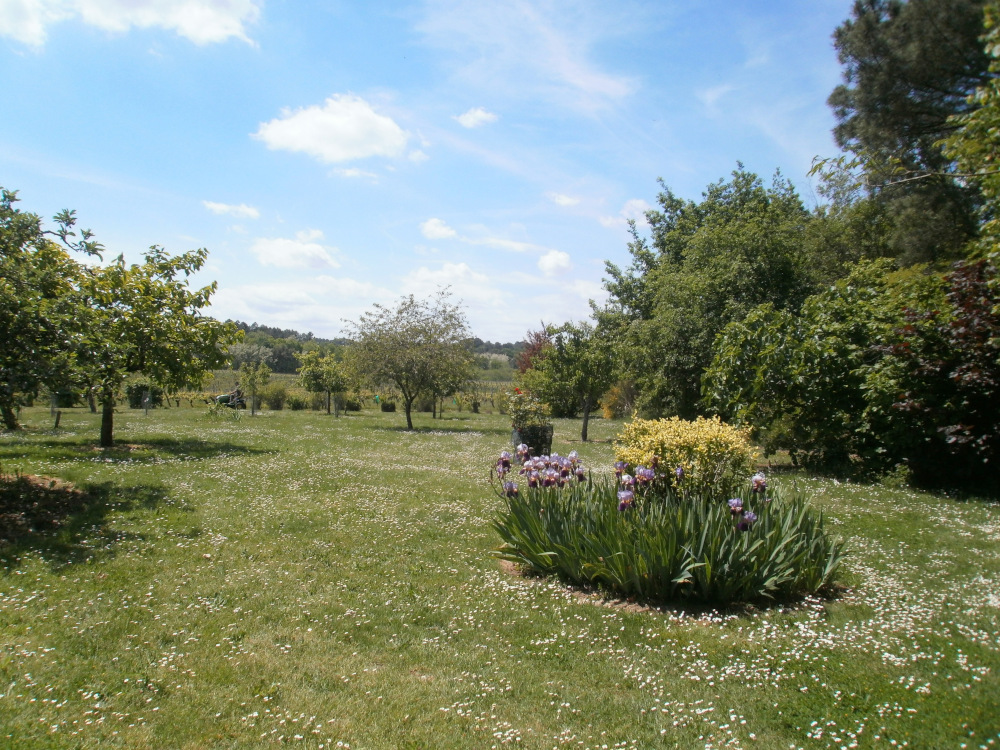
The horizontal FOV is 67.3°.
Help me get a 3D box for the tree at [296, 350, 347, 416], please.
[{"bbox_3d":[-6.500,0.290,27.400,1.850,2.400,1.850,0,0,0],"label":"tree"}]

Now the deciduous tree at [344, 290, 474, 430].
[{"bbox_3d":[-2.470,-0.400,20.500,3.500,3.800,3.400,0,0,0],"label":"deciduous tree"}]

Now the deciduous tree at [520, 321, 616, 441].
[{"bbox_3d":[1.580,0.140,17.300,2.200,2.760,2.200,0,0,0],"label":"deciduous tree"}]

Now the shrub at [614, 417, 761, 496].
[{"bbox_3d":[1.830,0.990,7.400,1.380,1.120,1.280,0,0,0],"label":"shrub"}]

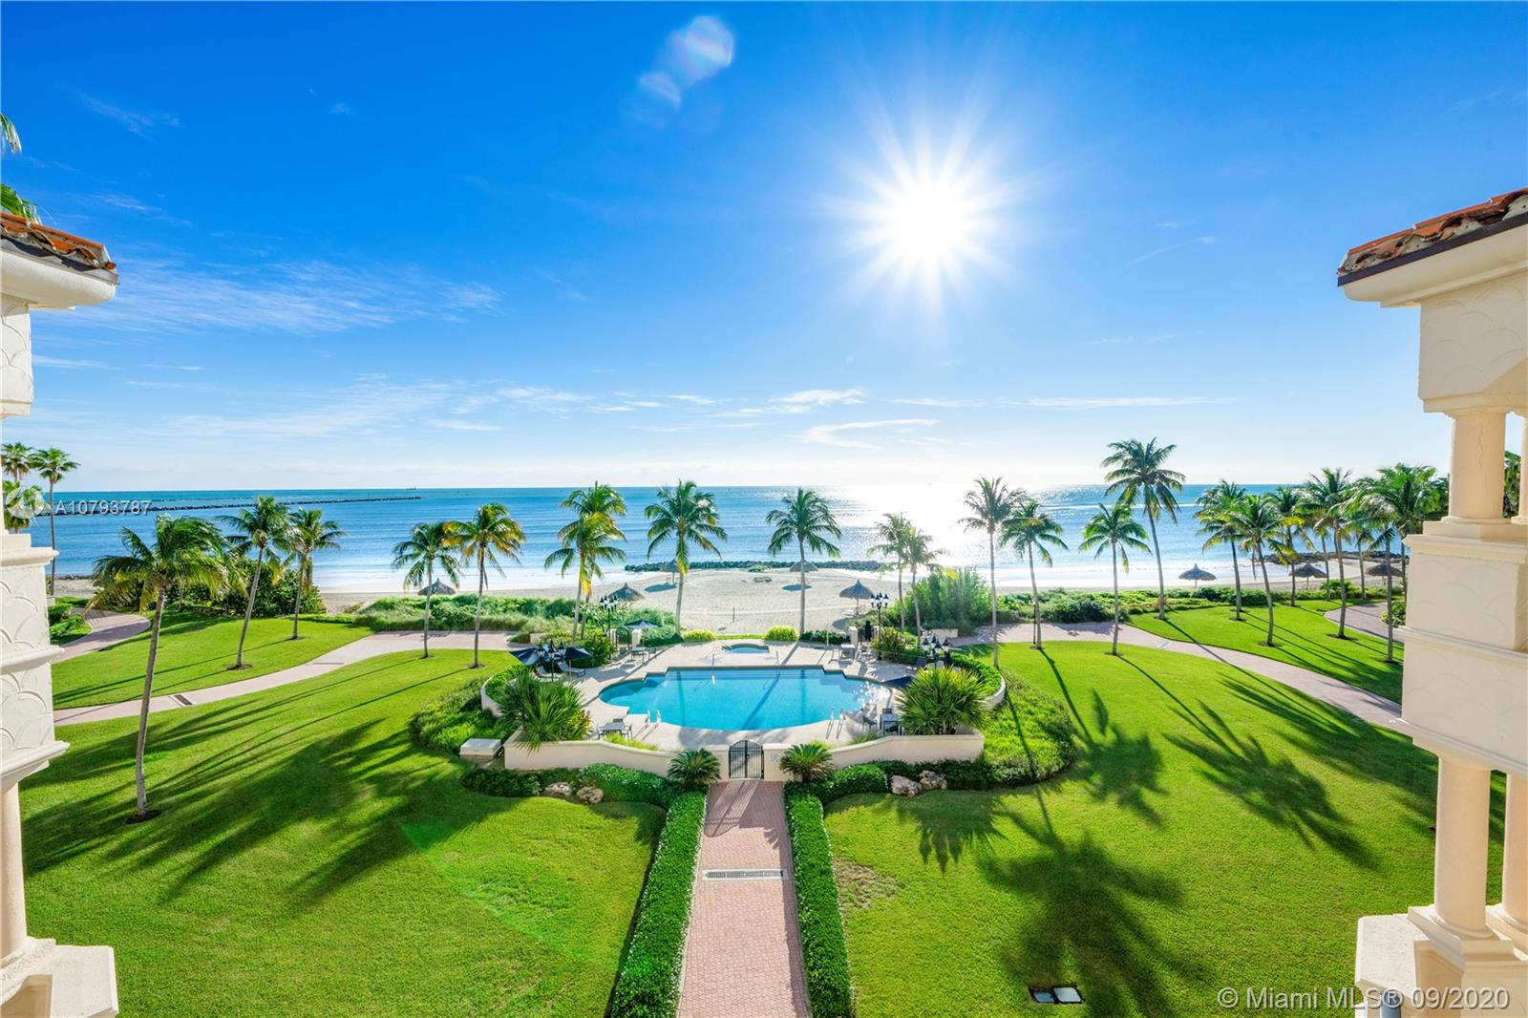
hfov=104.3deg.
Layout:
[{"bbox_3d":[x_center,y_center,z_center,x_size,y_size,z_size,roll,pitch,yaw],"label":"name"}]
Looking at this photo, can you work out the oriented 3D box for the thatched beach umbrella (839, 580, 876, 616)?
[{"bbox_3d":[9.025,8.471,56.829,3.450,3.400,3.450,0,2,0],"label":"thatched beach umbrella"}]

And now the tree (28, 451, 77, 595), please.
[{"bbox_3d":[-78.033,1.450,65.484,3.266,16.527,3.367,1,3,40],"label":"tree"}]

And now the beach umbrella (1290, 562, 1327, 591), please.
[{"bbox_3d":[64.855,8.068,70.715,3.400,3.400,3.400,0,2,0],"label":"beach umbrella"}]

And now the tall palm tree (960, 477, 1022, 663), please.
[{"bbox_3d":[14.651,4.066,38.446,3.735,12.132,3.623,0,2,22],"label":"tall palm tree"}]

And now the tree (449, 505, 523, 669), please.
[{"bbox_3d":[-15.948,4.345,34.147,4.250,9.510,4.120,0,2,0],"label":"tree"}]

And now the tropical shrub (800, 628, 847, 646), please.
[{"bbox_3d":[4.389,9.513,44.242,3.426,0.950,1.100,0,2,0],"label":"tropical shrub"}]

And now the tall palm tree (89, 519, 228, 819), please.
[{"bbox_3d":[-20.820,5.505,20.721,4.200,10.600,4.200,0,2,0],"label":"tall palm tree"}]

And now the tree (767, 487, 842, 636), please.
[{"bbox_3d":[2.744,3.656,40.173,5.080,10.210,4.930,0,2,0],"label":"tree"}]

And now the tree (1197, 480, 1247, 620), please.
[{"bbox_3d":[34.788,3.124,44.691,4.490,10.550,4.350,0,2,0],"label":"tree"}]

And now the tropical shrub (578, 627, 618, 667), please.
[{"bbox_3d":[-10.928,8.928,39.057,2.500,2.250,2.300,0,2,0],"label":"tropical shrub"}]

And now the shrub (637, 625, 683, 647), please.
[{"bbox_3d":[-7.607,9.458,44.315,3.408,1.200,1.700,0,2,0],"label":"shrub"}]

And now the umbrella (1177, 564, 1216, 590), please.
[{"bbox_3d":[44.860,7.329,61.539,3.244,3.300,3.244,1,3,36],"label":"umbrella"}]

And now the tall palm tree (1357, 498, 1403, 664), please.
[{"bbox_3d":[40.143,4.538,38.197,3.800,10.600,3.800,0,2,0],"label":"tall palm tree"}]

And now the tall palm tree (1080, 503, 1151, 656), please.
[{"bbox_3d":[23.985,4.707,40.868,4.228,10.564,4.102,1,2,31],"label":"tall palm tree"}]

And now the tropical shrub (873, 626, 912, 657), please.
[{"bbox_3d":[8.519,8.896,39.414,2.500,2.100,2.300,0,2,0],"label":"tropical shrub"}]

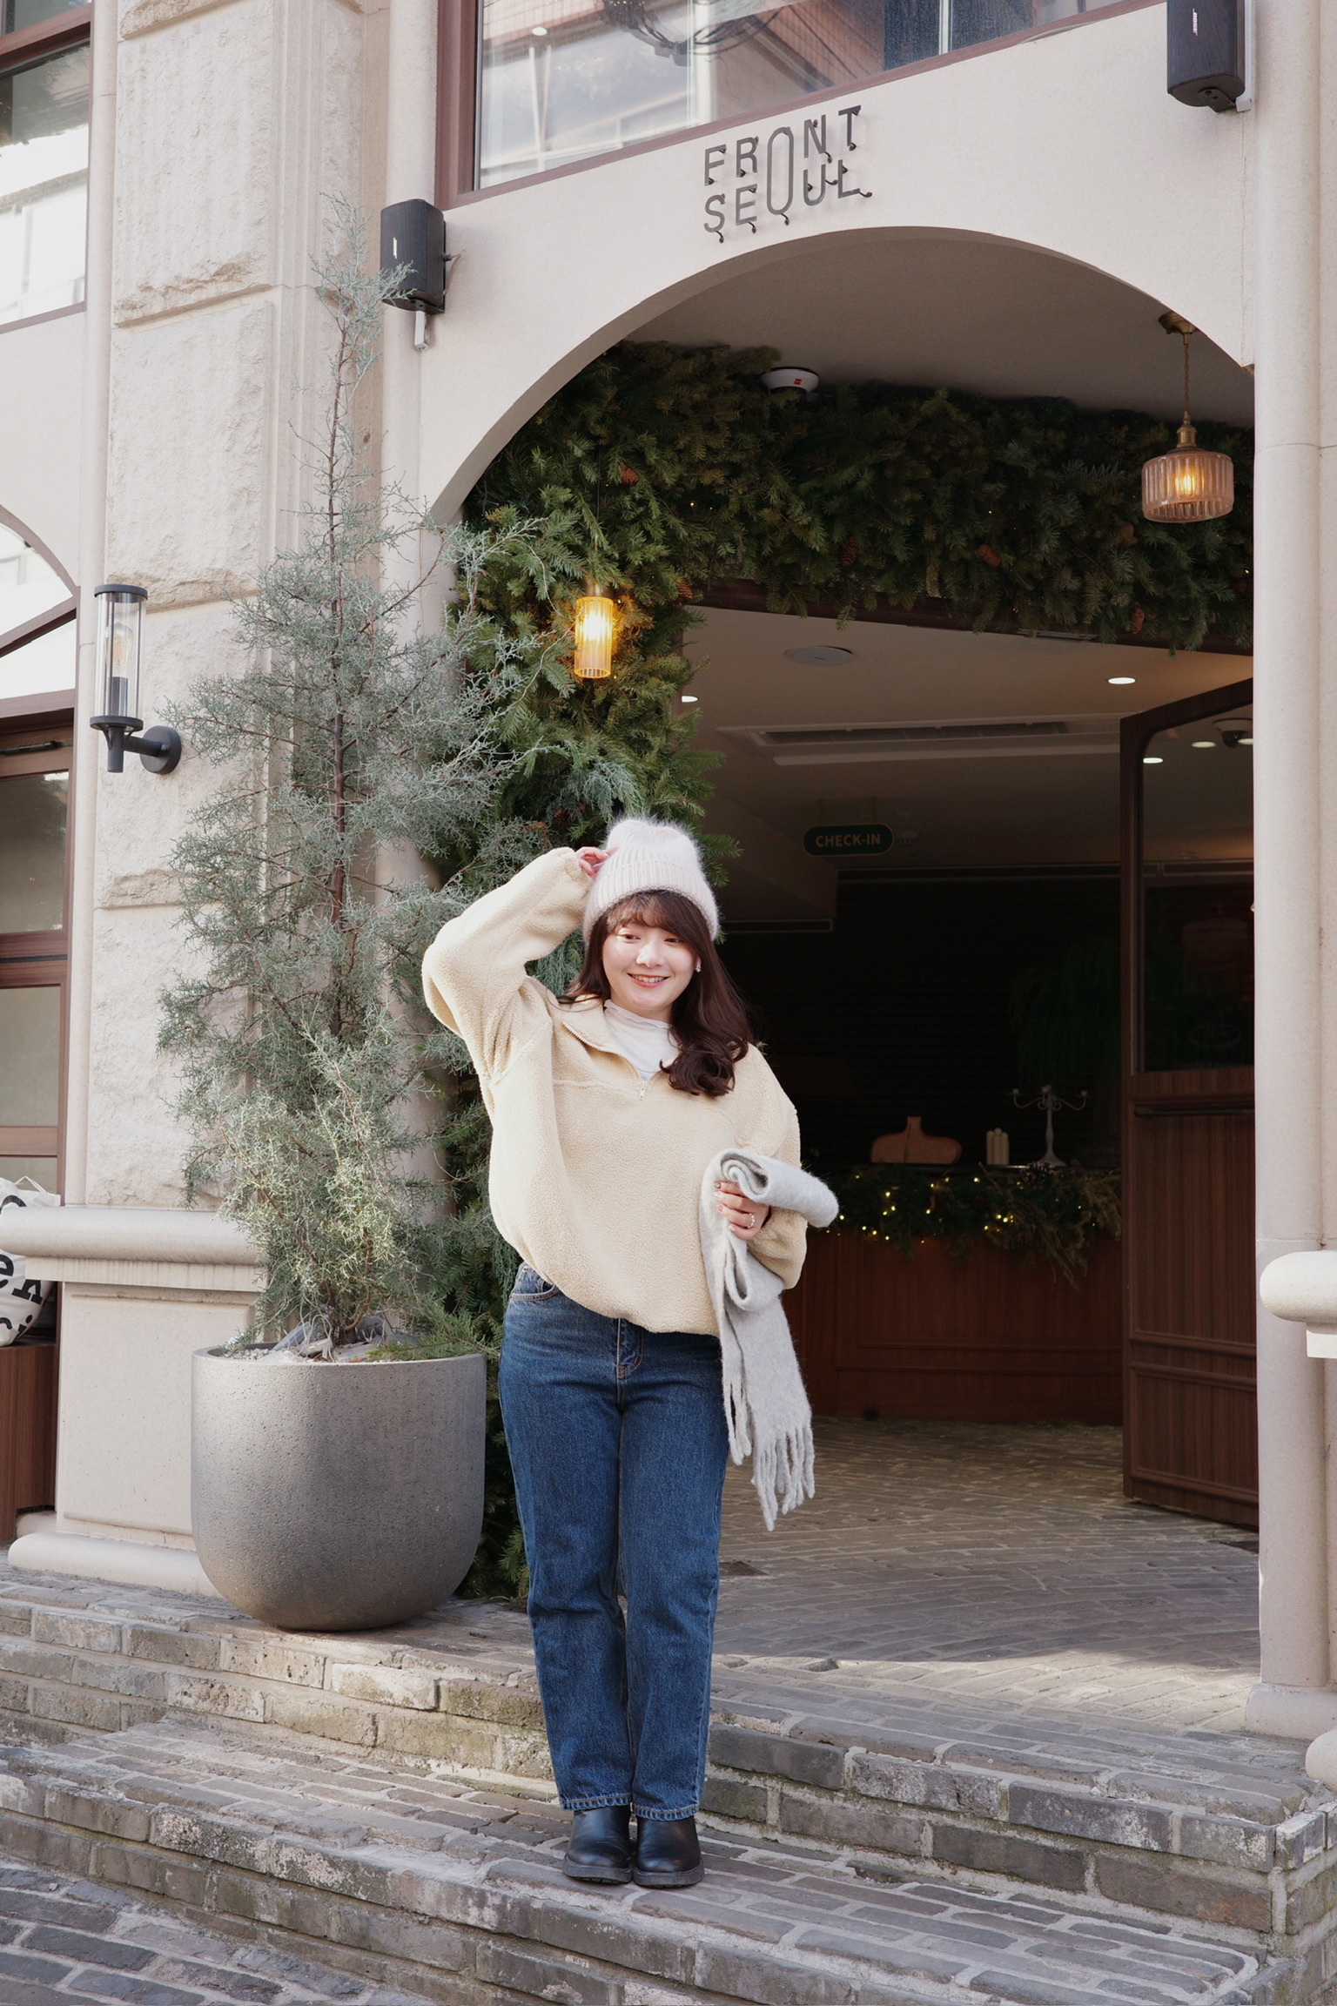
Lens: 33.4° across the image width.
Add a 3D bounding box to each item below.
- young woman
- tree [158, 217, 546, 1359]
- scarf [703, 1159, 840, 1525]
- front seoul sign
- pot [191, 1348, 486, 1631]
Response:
[{"bbox_3d":[-0.087,0.531,3.583,0.620,1.670,0.420,0,-4,0],"label":"young woman"},{"bbox_3d":[-0.664,-0.471,4.686,0.780,2.420,0.740,0,-4,0],"label":"tree"},{"bbox_3d":[0.156,0.521,3.460,0.210,0.580,0.190,1,-4,-3],"label":"scarf"},{"bbox_3d":[0.229,-1.641,4.419,0.390,0.200,0.050,-2,-4,33],"label":"front seoul sign"},{"bbox_3d":[-0.683,0.986,4.589,0.600,0.540,0.600,0,-4,0],"label":"pot"}]

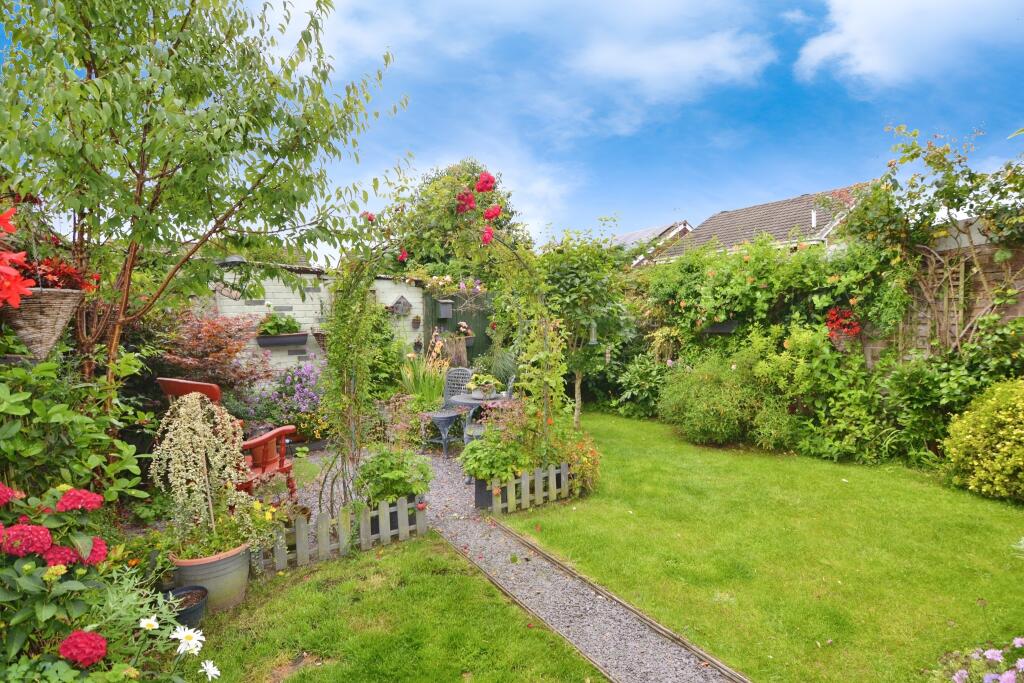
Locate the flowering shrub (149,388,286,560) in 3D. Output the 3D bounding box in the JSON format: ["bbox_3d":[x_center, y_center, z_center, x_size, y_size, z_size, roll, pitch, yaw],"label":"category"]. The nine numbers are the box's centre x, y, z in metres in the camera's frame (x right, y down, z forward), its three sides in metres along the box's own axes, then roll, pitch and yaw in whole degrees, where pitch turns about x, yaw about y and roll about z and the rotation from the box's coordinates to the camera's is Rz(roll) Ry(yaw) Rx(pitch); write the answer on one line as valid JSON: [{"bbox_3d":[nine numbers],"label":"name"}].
[{"bbox_3d":[-1.536,0.697,2.402,0.600,0.850,0.560,-3,4,-34],"label":"flowering shrub"}]

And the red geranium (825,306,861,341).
[{"bbox_3d":[3.776,-0.206,5.200,0.340,0.390,0.370,-1,1,-32],"label":"red geranium"}]

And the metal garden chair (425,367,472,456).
[{"bbox_3d":[-0.740,0.820,5.270,0.450,0.920,0.500,0,0,34],"label":"metal garden chair"}]

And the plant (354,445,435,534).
[{"bbox_3d":[-0.815,0.995,3.230,0.510,0.530,0.480,-2,3,-15],"label":"plant"}]

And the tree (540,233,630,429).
[{"bbox_3d":[1.030,-0.140,6.400,1.200,2.750,1.150,0,0,0],"label":"tree"}]

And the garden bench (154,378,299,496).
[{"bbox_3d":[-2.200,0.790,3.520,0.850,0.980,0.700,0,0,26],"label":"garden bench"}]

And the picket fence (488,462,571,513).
[{"bbox_3d":[0.160,1.135,3.550,0.800,0.280,0.050,0,0,-31],"label":"picket fence"}]

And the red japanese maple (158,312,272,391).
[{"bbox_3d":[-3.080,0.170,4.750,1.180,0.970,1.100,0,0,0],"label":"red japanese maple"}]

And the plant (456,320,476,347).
[{"bbox_3d":[-0.598,-0.103,5.850,0.230,0.330,0.220,-2,3,-6],"label":"plant"}]

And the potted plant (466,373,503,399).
[{"bbox_3d":[-0.254,0.406,4.200,0.330,0.250,0.310,-2,3,-4],"label":"potted plant"}]

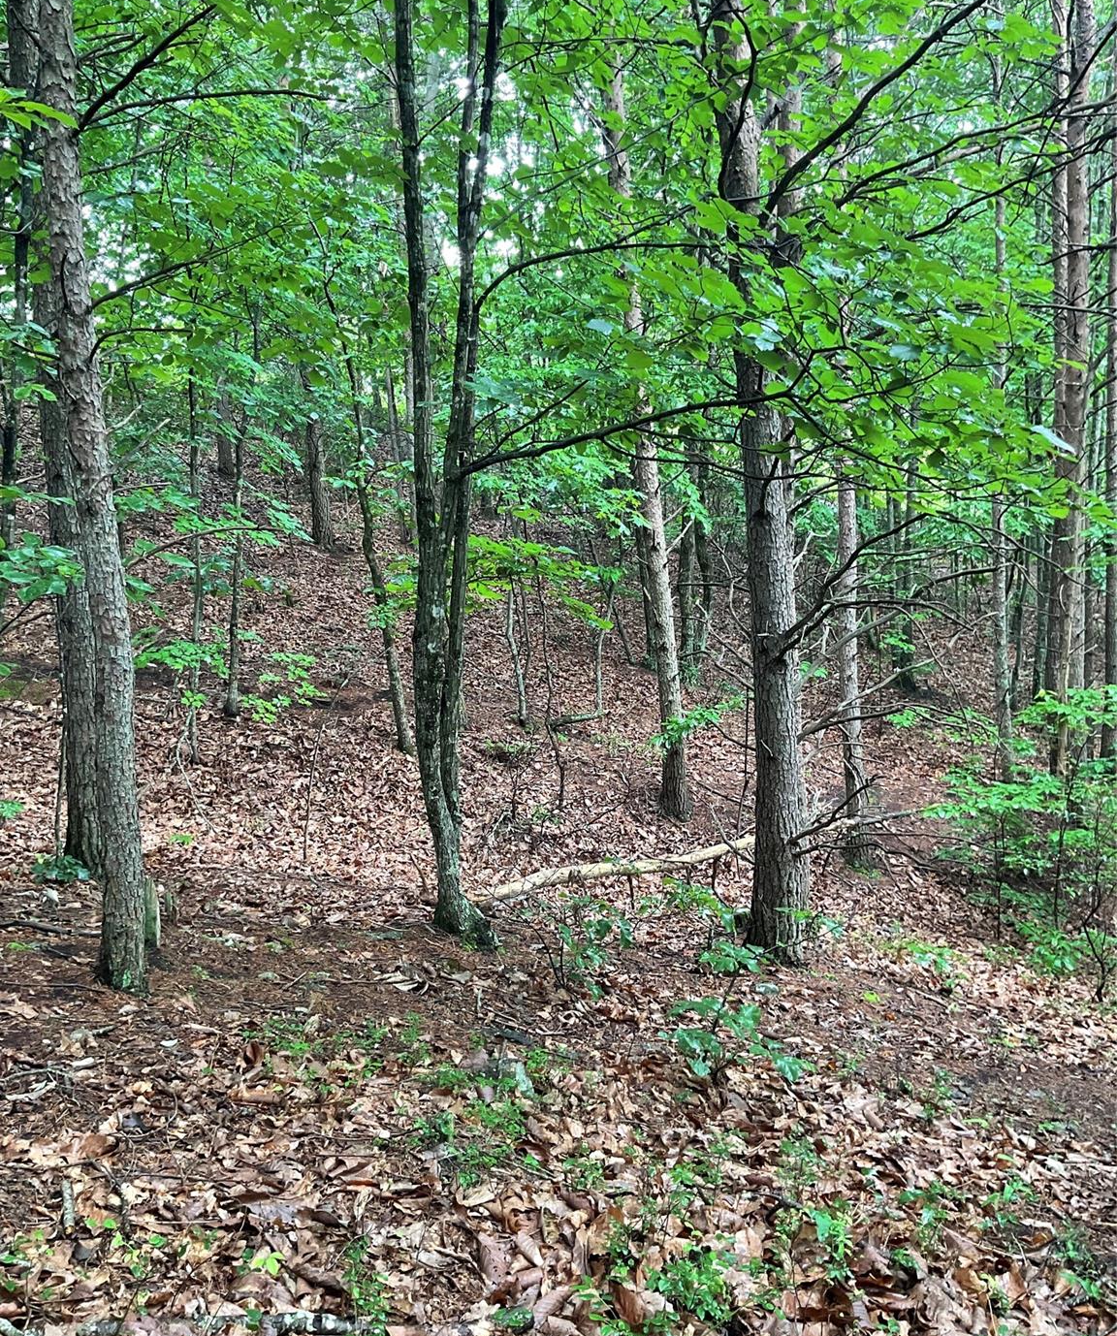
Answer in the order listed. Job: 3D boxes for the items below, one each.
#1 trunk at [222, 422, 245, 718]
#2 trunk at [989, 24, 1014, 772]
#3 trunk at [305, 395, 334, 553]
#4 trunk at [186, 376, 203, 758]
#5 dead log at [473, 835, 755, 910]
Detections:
[{"bbox_3d":[-2.647,-0.776,10.193,0.110,2.400,0.110,1,5,-15],"label":"trunk"},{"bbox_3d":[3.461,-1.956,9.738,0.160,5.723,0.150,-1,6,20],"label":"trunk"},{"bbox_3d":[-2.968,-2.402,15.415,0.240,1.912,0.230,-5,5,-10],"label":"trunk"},{"bbox_3d":[-2.678,-0.690,9.173,0.090,2.841,0.090,1,5,0],"label":"trunk"},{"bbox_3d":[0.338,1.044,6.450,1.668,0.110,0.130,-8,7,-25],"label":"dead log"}]

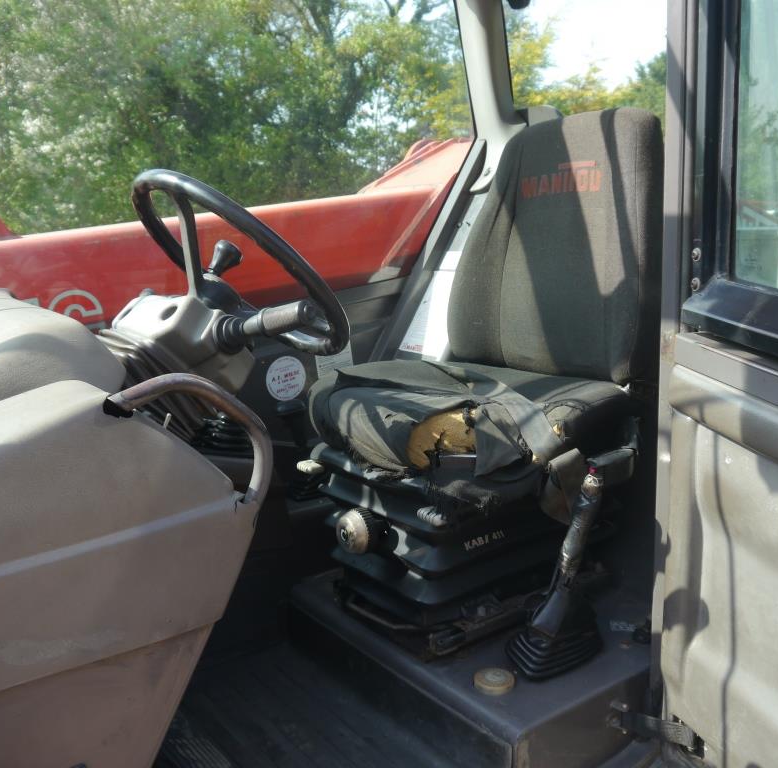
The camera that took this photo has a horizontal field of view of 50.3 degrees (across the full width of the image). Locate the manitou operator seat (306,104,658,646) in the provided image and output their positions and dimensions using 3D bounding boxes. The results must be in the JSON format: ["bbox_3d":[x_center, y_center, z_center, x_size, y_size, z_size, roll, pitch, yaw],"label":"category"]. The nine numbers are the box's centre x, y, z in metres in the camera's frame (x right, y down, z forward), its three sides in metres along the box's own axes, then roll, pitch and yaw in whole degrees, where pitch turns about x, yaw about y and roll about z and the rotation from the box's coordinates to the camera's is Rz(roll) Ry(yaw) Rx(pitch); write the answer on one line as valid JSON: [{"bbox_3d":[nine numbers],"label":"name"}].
[{"bbox_3d":[0.160,-0.048,1.560,0.537,0.907,0.517,-8,11,-35],"label":"manitou operator seat"}]

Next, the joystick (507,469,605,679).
[{"bbox_3d":[0.272,0.295,1.350,0.174,0.301,0.105,-8,11,-35],"label":"joystick"}]

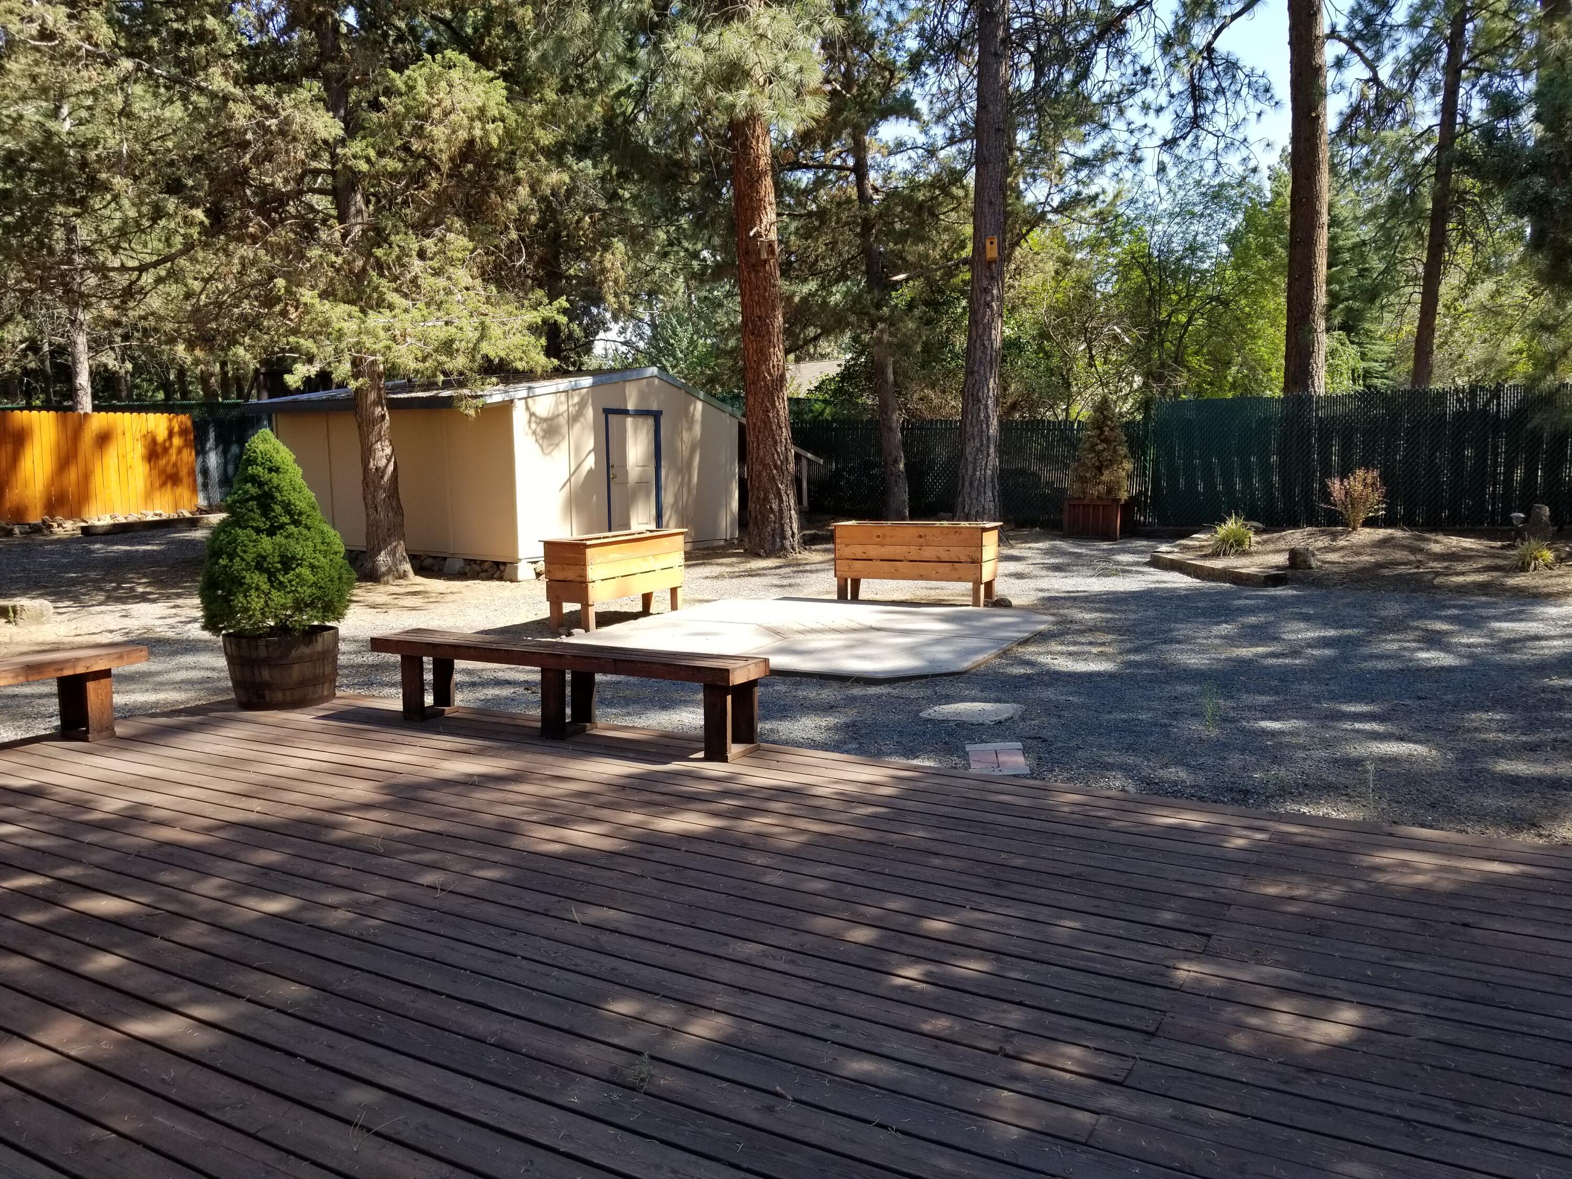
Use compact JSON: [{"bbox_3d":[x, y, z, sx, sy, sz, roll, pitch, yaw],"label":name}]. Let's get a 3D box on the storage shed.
[{"bbox_3d":[-4.152,-1.889,17.805,5.150,2.690,5.500,4,8,33],"label":"storage shed"}]

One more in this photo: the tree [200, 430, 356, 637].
[{"bbox_3d":[-3.063,-0.361,7.130,0.872,1.203,0.872,-3,8,-23],"label":"tree"}]

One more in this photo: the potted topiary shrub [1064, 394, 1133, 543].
[{"bbox_3d":[5.205,-2.038,19.495,0.950,2.380,0.950,4,8,33],"label":"potted topiary shrub"}]

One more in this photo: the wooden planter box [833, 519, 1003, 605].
[{"bbox_3d":[1.345,-0.276,12.095,1.610,0.785,0.699,3,8,23],"label":"wooden planter box"}]

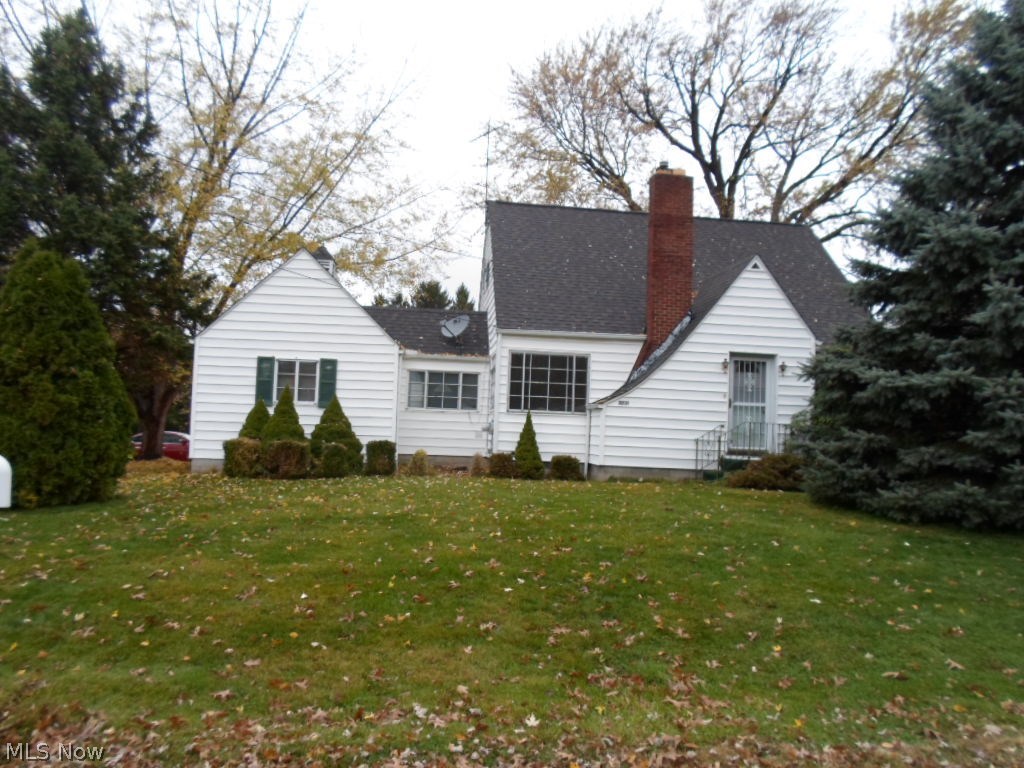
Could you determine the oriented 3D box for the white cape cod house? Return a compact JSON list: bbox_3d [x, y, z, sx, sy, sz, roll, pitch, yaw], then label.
[{"bbox_3d":[0.594,-1.330,19.582,15.700,7.350,9.100,2,-3,-5],"label":"white cape cod house"}]

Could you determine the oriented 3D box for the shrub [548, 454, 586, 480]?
[{"bbox_3d":[1.160,1.761,15.615,0.700,0.550,0.680,2,-3,-5],"label":"shrub"}]

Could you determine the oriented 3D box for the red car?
[{"bbox_3d":[-13.655,2.592,28.960,4.700,1.470,1.830,2,-3,-5],"label":"red car"}]

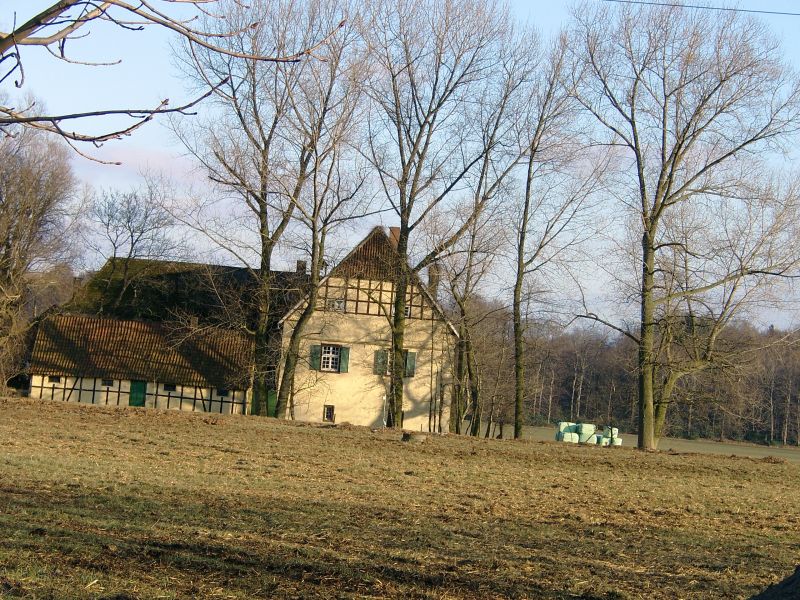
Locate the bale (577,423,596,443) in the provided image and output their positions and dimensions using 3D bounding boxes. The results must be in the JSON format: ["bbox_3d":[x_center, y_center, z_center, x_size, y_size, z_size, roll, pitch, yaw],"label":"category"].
[{"bbox_3d":[12.589,8.957,156.000,1.280,1.270,1.300,4,-3,0],"label":"bale"}]

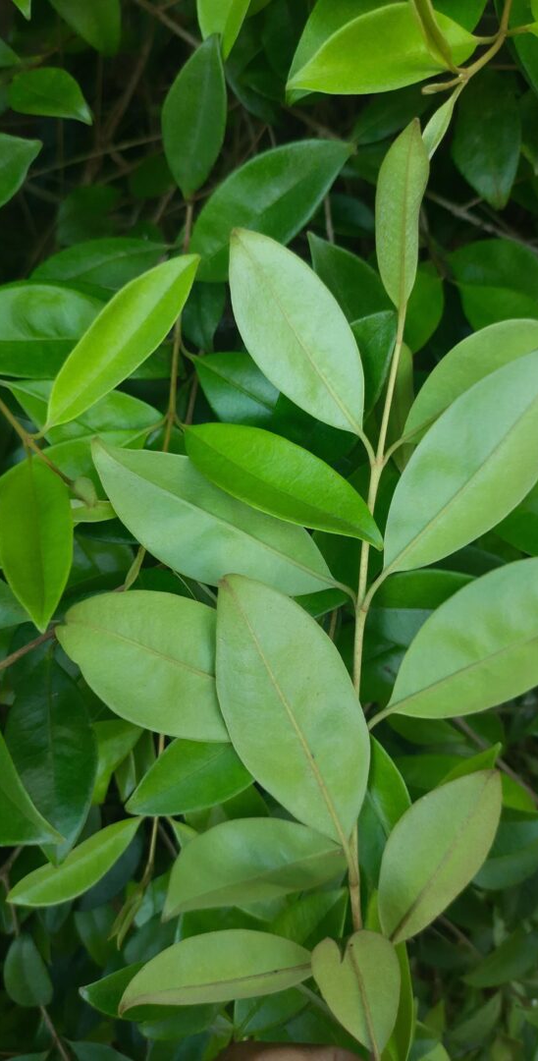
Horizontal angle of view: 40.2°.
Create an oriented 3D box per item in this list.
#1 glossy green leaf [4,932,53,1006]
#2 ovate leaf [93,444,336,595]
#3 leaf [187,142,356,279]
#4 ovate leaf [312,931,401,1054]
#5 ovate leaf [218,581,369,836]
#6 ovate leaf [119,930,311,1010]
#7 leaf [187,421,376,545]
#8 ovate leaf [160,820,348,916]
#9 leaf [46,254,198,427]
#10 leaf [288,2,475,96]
[{"bbox_3d":[-0.152,0.275,0.459,0.025,0.006,0.042,-19,72,-13],"label":"glossy green leaf"},{"bbox_3d":[-0.020,-0.003,0.270,0.104,0.039,0.013,31,-12,-2],"label":"ovate leaf"},{"bbox_3d":[-0.002,-0.150,0.333,0.044,0.013,0.113,38,69,13],"label":"leaf"},{"bbox_3d":[0.032,0.151,0.240,0.026,0.007,0.037,-16,73,-5],"label":"ovate leaf"},{"bbox_3d":[0.008,0.063,0.260,0.045,0.107,0.012,-26,5,-4],"label":"ovate leaf"},{"bbox_3d":[-0.020,0.163,0.275,0.074,0.029,0.013,-13,-7,0],"label":"ovate leaf"},{"bbox_3d":[0.005,-0.016,0.256,0.082,0.012,0.030,32,82,8],"label":"leaf"},{"bbox_3d":[-0.005,0.125,0.275,0.072,0.031,0.013,-20,-1,0],"label":"ovate leaf"},{"bbox_3d":[-0.057,-0.076,0.291,0.029,0.010,0.094,33,76,17],"label":"leaf"},{"bbox_3d":[0.046,-0.195,0.300,0.080,0.034,0.014,-15,11,0],"label":"leaf"}]

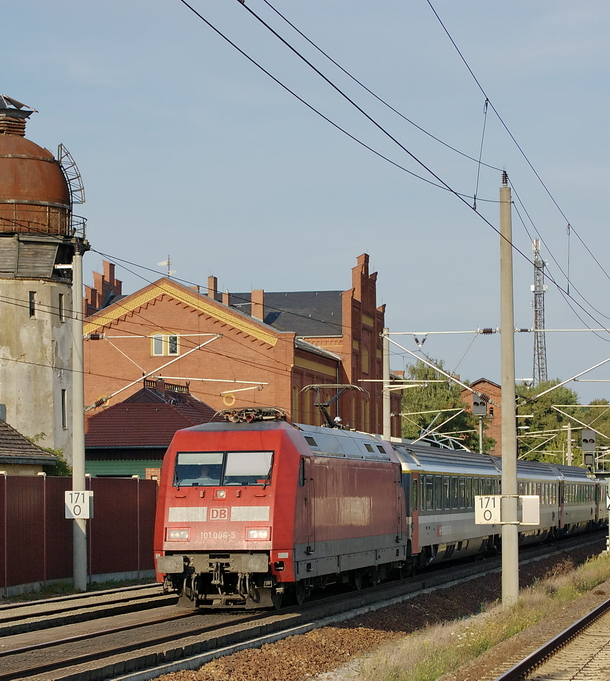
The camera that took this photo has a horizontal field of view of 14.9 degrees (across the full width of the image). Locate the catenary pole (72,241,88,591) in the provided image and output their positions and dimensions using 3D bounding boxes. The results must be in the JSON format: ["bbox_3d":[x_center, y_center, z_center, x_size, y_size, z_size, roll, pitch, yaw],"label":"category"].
[{"bbox_3d":[-6.498,2.170,67.304,0.390,10.108,0.390,0,-4,0],"label":"catenary pole"}]

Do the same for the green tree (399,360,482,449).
[{"bbox_3d":[11.878,8.779,199.853,8.200,14.495,8.200,-1,-4,11],"label":"green tree"}]

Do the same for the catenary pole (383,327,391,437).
[{"bbox_3d":[4.406,5.163,124.429,0.380,11.636,0.380,-1,-4,11],"label":"catenary pole"}]

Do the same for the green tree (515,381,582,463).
[{"bbox_3d":[29.761,13.223,284.741,9.000,16.689,9.000,-1,-4,11],"label":"green tree"}]

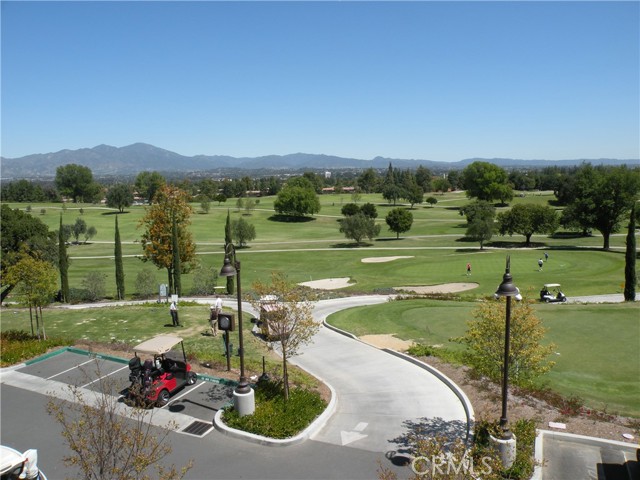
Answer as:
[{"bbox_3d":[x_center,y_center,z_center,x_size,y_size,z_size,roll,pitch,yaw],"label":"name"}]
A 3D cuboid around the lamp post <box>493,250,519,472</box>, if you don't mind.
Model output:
[{"bbox_3d":[5.209,3.400,13.575,0.760,5.960,1.000,2,7,21],"label":"lamp post"}]

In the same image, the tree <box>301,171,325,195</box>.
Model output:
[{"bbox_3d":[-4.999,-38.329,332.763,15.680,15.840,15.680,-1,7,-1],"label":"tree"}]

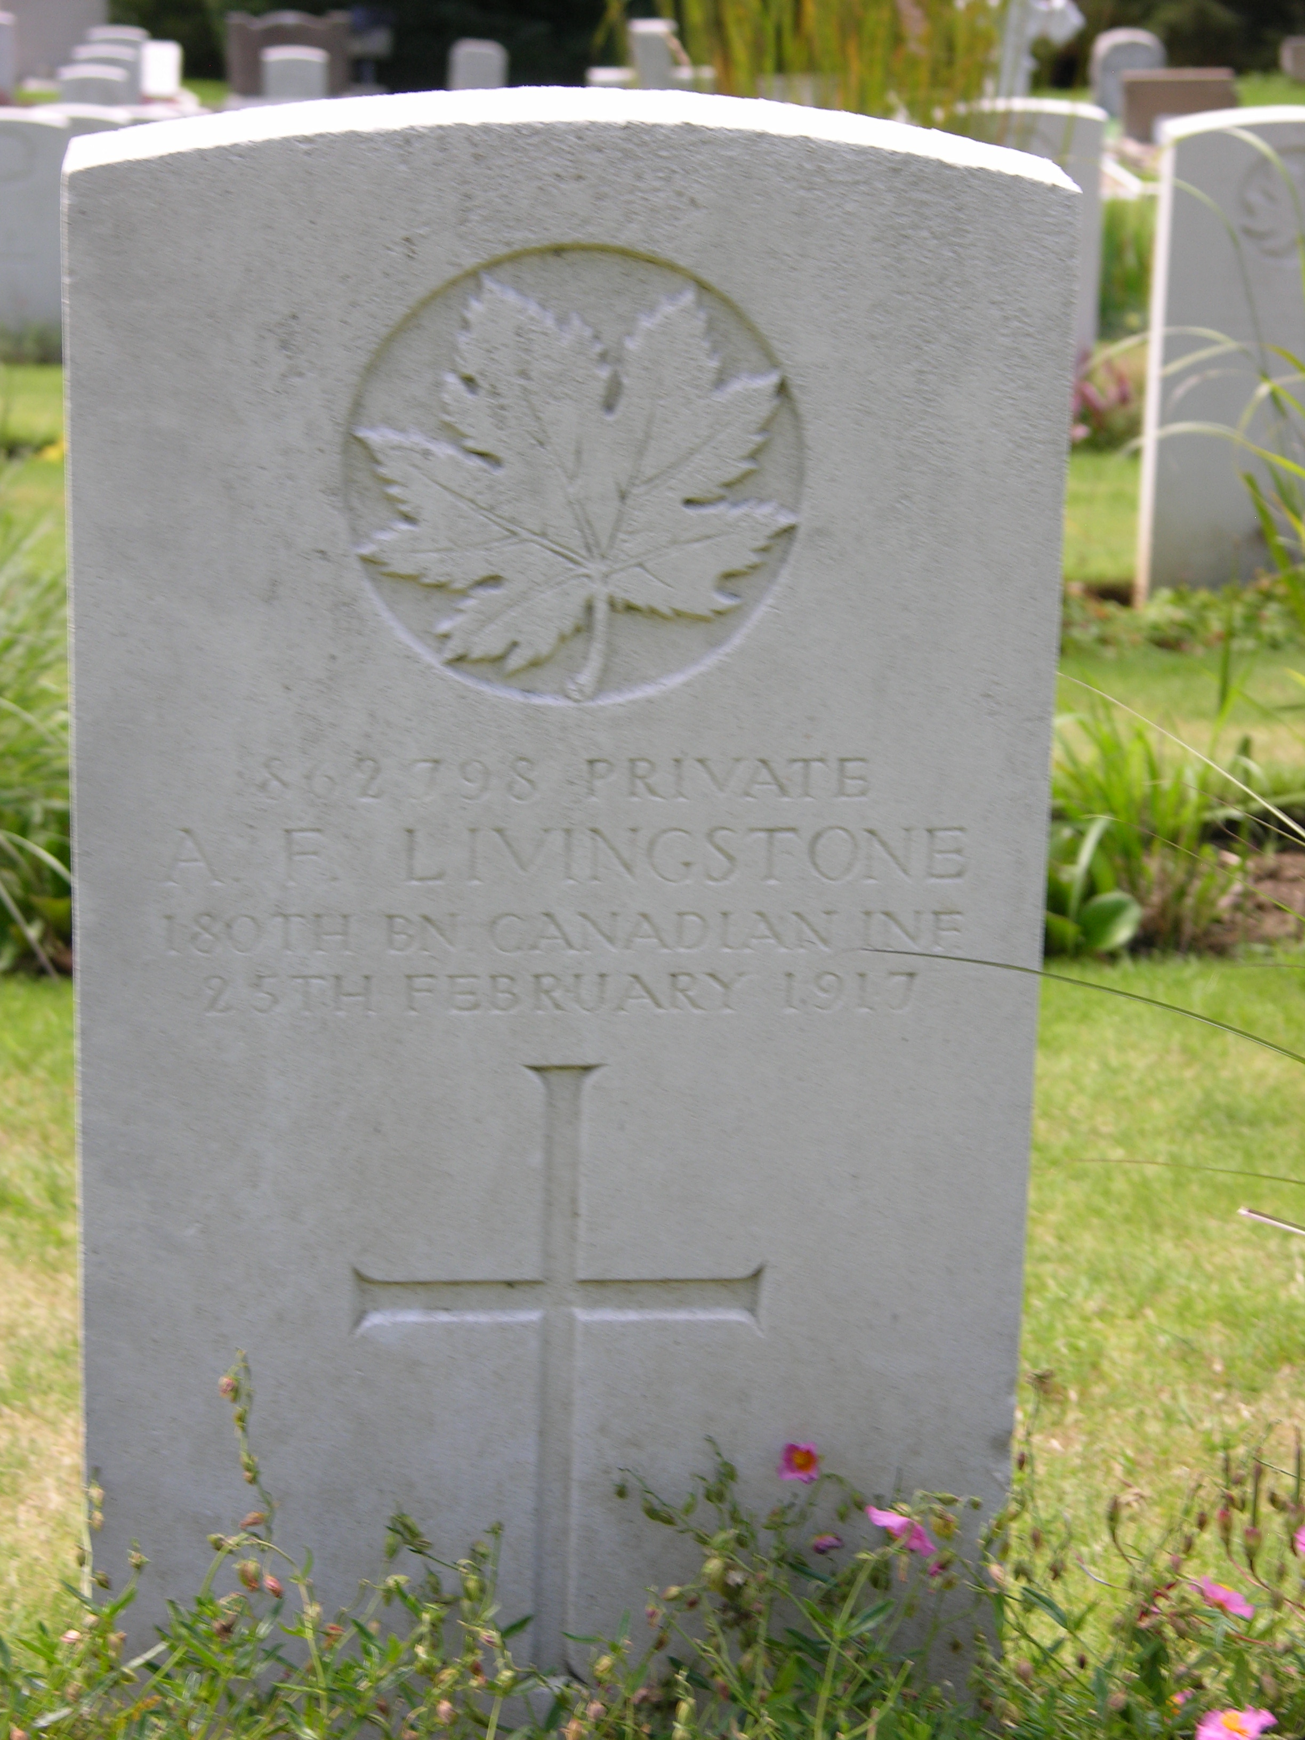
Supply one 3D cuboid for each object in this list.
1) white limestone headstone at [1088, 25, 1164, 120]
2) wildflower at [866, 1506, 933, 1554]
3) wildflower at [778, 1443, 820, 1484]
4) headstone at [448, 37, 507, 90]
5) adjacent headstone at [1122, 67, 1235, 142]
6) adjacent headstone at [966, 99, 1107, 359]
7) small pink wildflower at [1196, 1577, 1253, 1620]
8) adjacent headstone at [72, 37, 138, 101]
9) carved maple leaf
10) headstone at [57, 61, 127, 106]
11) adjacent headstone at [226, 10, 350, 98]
[{"bbox_3d":[3.244,-5.455,32.096,0.460,0.630,0.110,-2,18,-10],"label":"white limestone headstone"},{"bbox_3d":[0.096,0.257,1.820,0.025,0.017,0.017,5,18,12],"label":"wildflower"},{"bbox_3d":[0.059,0.237,1.870,0.017,0.015,0.010,0,18,-4],"label":"wildflower"},{"bbox_3d":[-1.150,-5.043,30.621,0.381,0.790,0.080,0,18,-4],"label":"headstone"},{"bbox_3d":[3.365,-4.905,30.073,0.710,0.480,0.130,-1,18,-7],"label":"adjacent headstone"},{"bbox_3d":[0.813,-1.337,10.521,0.381,0.790,0.076,0,18,-4],"label":"adjacent headstone"},{"bbox_3d":[0.223,0.284,1.820,0.021,0.015,0.017,-3,18,-15],"label":"small pink wildflower"},{"bbox_3d":[-3.132,-4.348,26.821,0.381,0.790,0.076,0,18,-4],"label":"adjacent headstone"},{"bbox_3d":[-0.029,-0.144,1.781,0.168,0.164,0.012,0,18,-4],"label":"carved maple leaf"},{"bbox_3d":[-3.050,-4.008,25.521,0.381,0.790,0.076,0,18,-4],"label":"headstone"},{"bbox_3d":[-2.507,-5.582,32.092,0.850,0.600,0.130,0,18,-4],"label":"adjacent headstone"}]

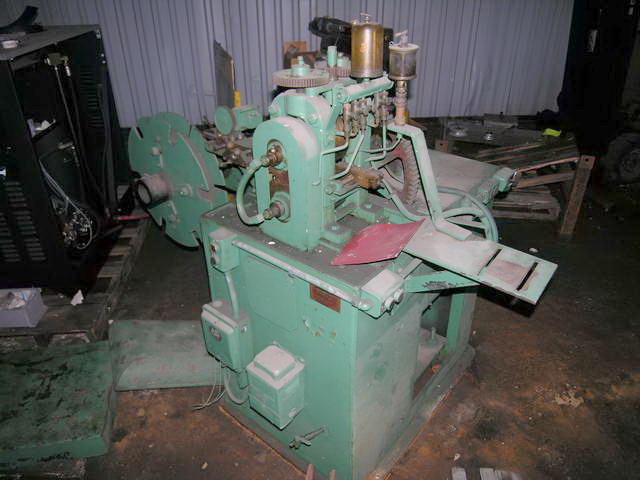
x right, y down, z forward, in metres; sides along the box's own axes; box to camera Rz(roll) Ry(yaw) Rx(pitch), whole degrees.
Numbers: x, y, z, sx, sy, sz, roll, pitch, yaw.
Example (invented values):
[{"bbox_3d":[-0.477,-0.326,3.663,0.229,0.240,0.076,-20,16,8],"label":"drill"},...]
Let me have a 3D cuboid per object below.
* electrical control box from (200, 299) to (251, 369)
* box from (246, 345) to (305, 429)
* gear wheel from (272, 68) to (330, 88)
[{"bbox_3d":[-0.319,0.332,1.548,0.158,0.190,0.086,22,36,35],"label":"electrical control box"},{"bbox_3d":[-0.139,0.468,1.428,0.140,0.206,0.113,22,36,35],"label":"box"},{"bbox_3d":[-0.052,-0.444,1.220,0.157,0.023,0.157,0,29,0],"label":"gear wheel"}]

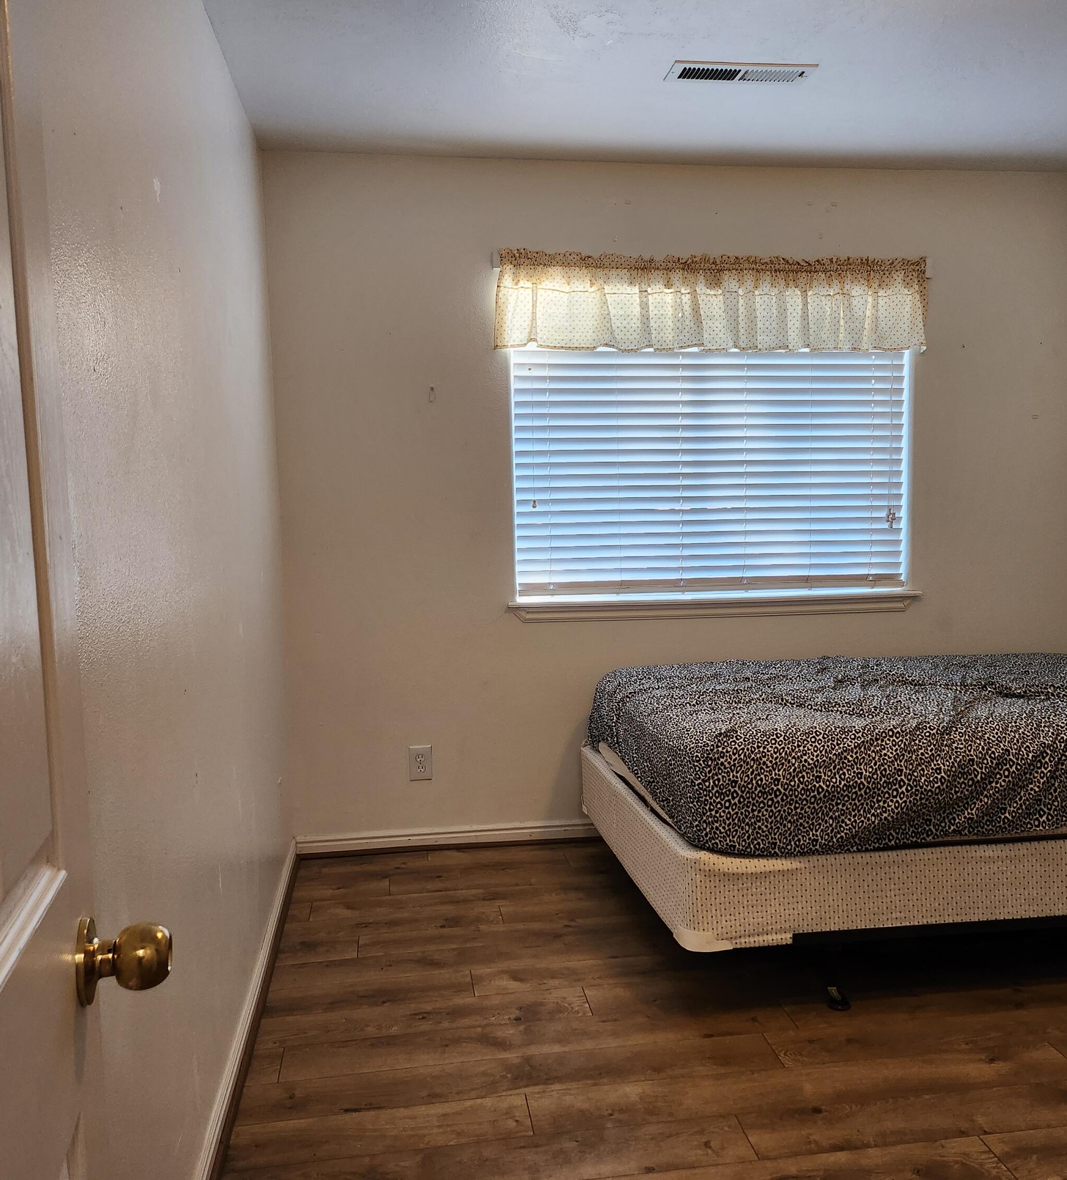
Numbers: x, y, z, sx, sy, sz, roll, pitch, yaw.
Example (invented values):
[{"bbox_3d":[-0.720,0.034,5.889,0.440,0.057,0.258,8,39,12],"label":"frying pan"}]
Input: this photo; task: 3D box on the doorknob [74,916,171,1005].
[{"bbox_3d":[-0.316,0.286,0.850,0.064,0.066,0.066,-2,6,-13],"label":"doorknob"}]

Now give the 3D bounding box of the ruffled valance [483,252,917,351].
[{"bbox_3d":[0.644,-1.014,3.856,1.545,0.330,0.085,-2,6,-7],"label":"ruffled valance"}]

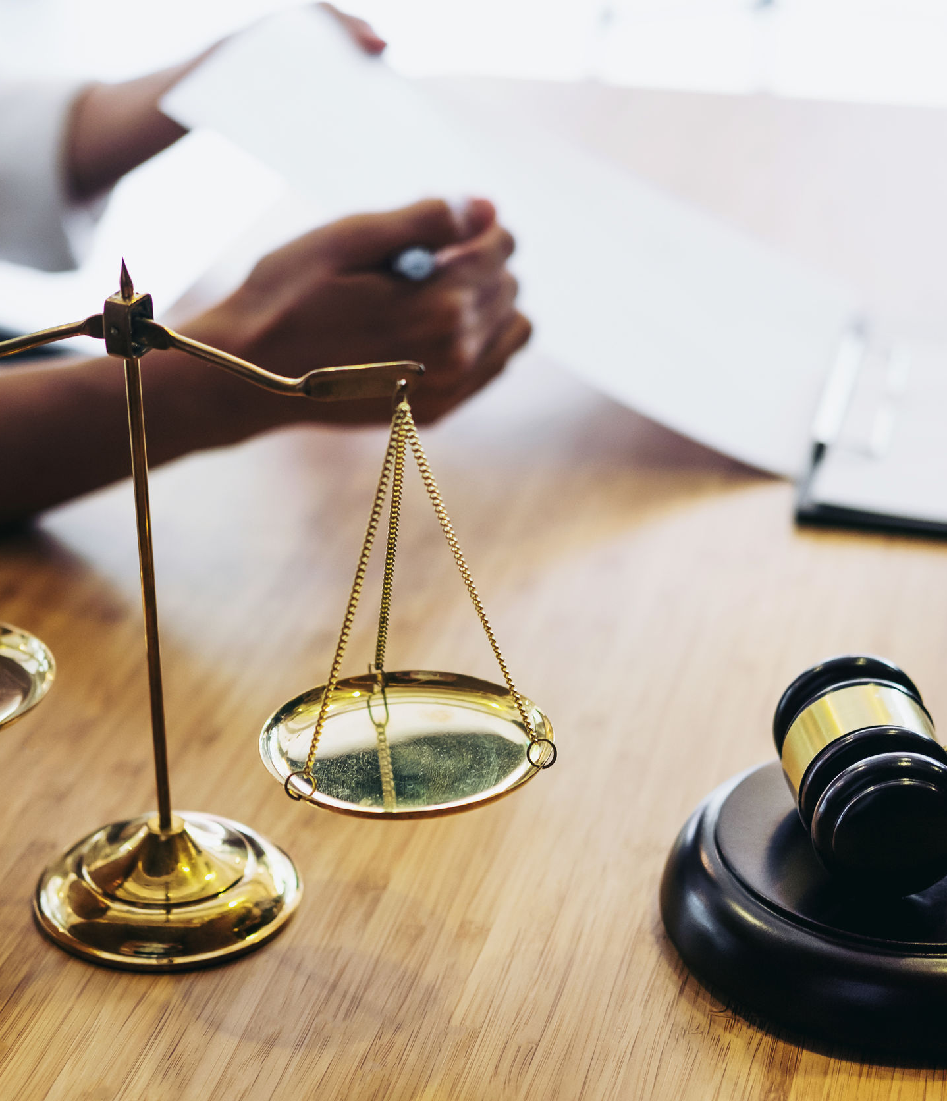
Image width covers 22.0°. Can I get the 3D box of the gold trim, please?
[{"bbox_3d":[0.094,0.053,0.580,0.038,0.038,0.020,-2,25,-3],"label":"gold trim"}]

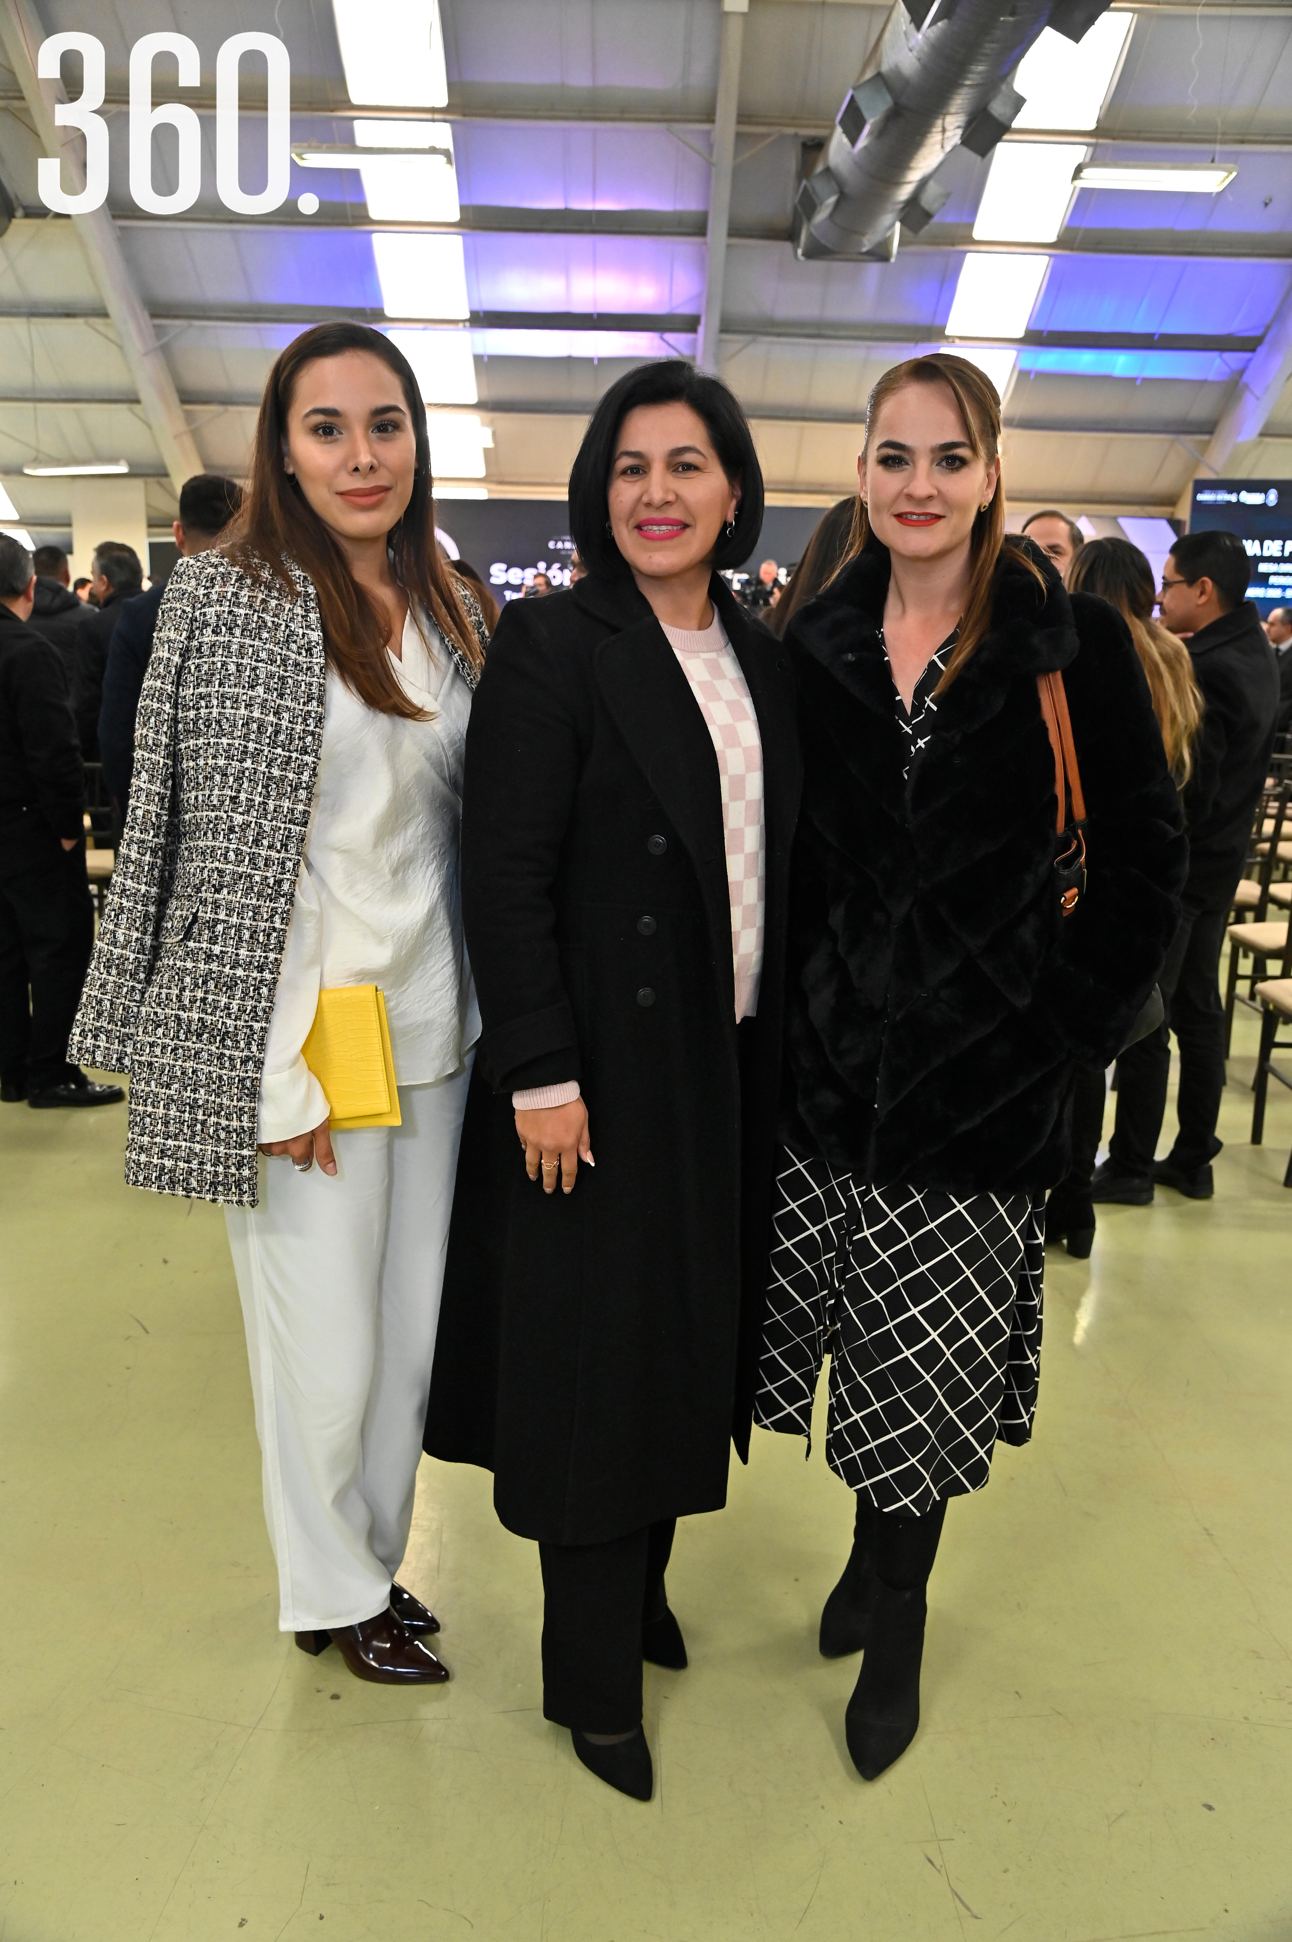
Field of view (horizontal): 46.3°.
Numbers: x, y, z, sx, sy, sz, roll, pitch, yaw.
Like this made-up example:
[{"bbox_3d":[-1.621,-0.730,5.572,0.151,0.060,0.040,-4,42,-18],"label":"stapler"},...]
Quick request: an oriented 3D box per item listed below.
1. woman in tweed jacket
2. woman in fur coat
[{"bbox_3d":[-0.433,0.083,1.898,0.524,1.690,0.415,-6,13,-35],"label":"woman in tweed jacket"},{"bbox_3d":[0.377,0.124,1.871,0.553,1.666,0.435,5,11,16],"label":"woman in fur coat"}]

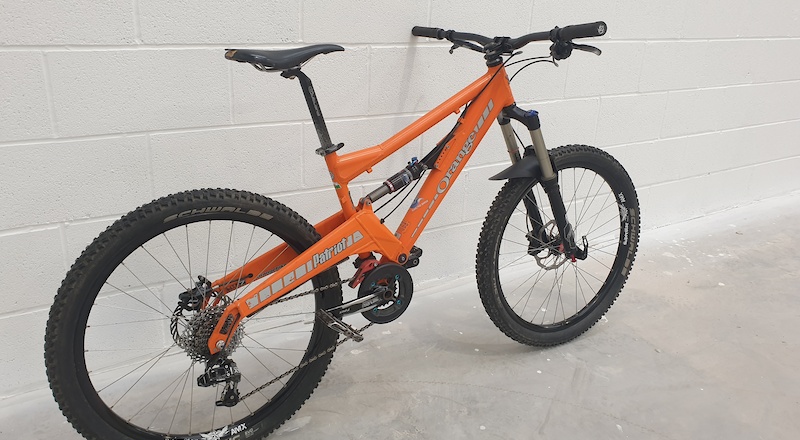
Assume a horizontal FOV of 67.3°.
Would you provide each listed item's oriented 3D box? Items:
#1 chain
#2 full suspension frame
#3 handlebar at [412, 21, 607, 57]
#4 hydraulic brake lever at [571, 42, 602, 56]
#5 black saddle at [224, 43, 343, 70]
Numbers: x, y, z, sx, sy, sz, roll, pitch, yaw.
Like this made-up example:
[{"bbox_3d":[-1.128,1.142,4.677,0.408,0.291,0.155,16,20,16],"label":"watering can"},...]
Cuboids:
[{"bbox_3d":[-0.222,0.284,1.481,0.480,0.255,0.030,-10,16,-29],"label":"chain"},{"bbox_3d":[0.008,-0.088,1.588,1.110,0.630,0.180,-10,16,-29],"label":"full suspension frame"},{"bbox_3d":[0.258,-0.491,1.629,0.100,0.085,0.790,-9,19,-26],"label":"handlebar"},{"bbox_3d":[0.429,-0.399,1.397,0.035,0.033,0.100,-9,19,-26],"label":"hydraulic brake lever"},{"bbox_3d":[-0.255,-0.369,1.365,0.280,0.065,0.140,-10,16,-29],"label":"black saddle"}]

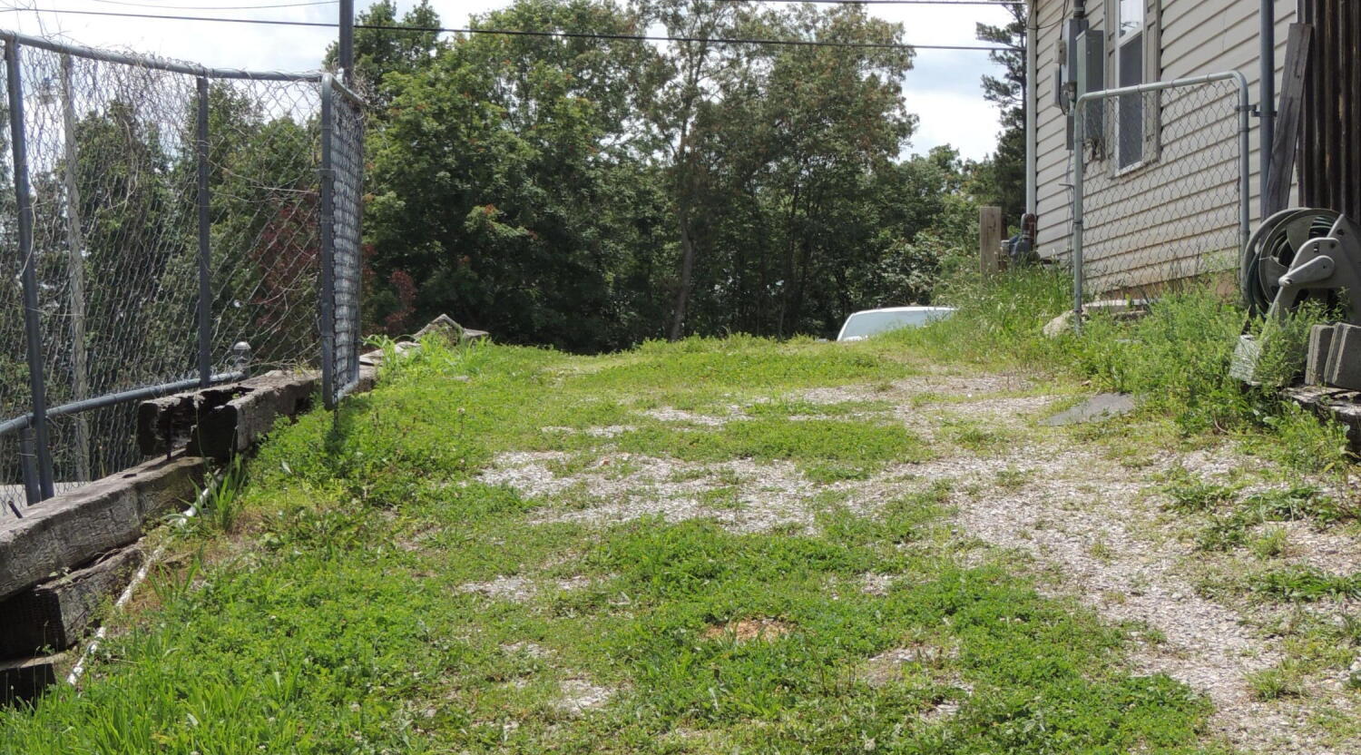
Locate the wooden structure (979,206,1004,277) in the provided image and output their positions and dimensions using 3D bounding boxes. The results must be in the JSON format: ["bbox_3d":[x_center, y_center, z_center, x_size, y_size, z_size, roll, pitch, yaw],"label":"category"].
[{"bbox_3d":[2.111,-0.910,17.800,0.155,0.500,0.145,0,0,-1],"label":"wooden structure"}]

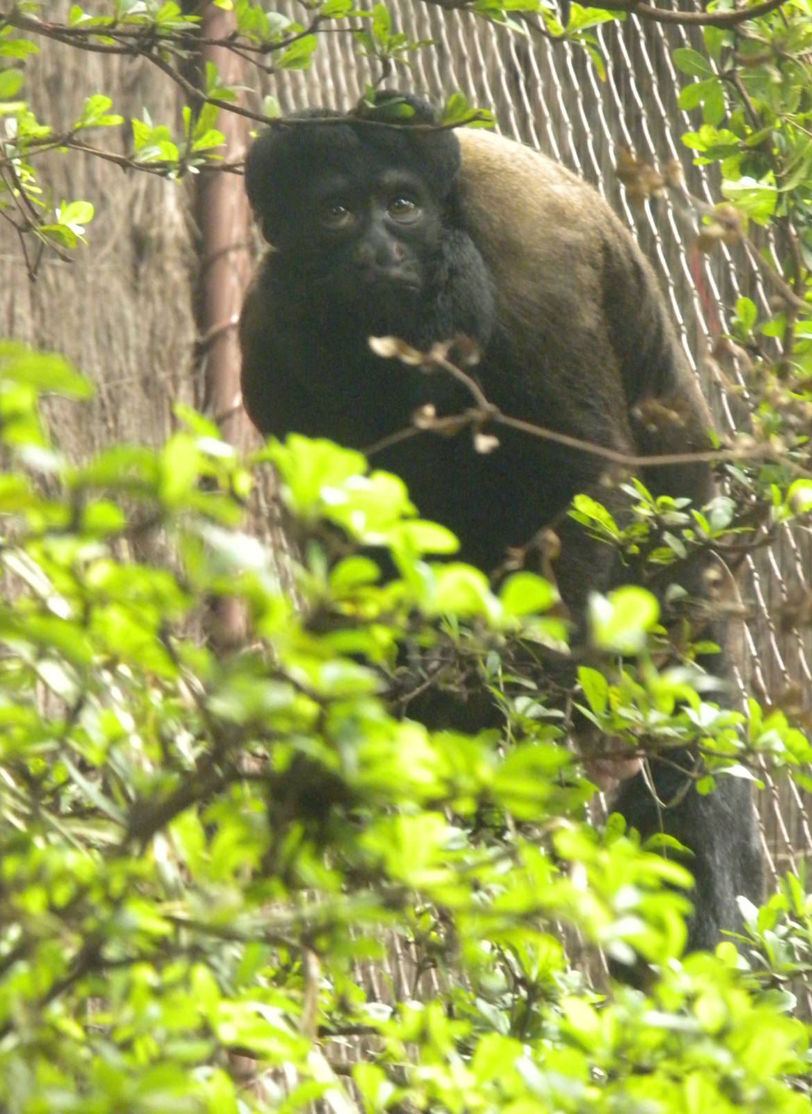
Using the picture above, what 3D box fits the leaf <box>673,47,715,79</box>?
[{"bbox_3d":[0.148,-0.254,4.300,0.026,0.013,0.005,26,4,0],"label":"leaf"}]

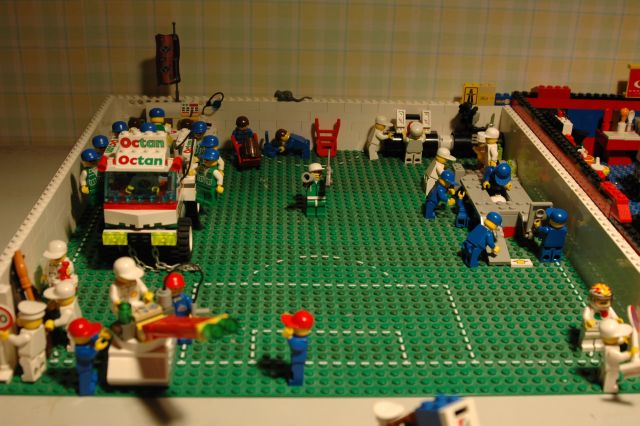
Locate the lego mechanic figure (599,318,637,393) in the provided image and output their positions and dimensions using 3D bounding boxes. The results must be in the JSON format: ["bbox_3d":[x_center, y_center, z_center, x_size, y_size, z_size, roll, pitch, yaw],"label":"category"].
[{"bbox_3d":[0.164,0.076,0.450,0.020,0.043,0.022,-1,25,-6],"label":"lego mechanic figure"}]

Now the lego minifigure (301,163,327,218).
[{"bbox_3d":[-0.004,-0.017,0.641,0.023,0.043,0.016,-1,25,-7],"label":"lego minifigure"}]

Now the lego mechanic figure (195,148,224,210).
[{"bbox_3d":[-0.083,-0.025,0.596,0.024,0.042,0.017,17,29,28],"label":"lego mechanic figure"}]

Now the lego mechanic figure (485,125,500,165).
[{"bbox_3d":[0.151,-0.057,0.737,0.017,0.042,0.023,5,25,6],"label":"lego mechanic figure"}]

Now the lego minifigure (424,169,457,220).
[{"bbox_3d":[0.098,-0.016,0.656,0.027,0.036,0.021,1,24,-3],"label":"lego minifigure"}]

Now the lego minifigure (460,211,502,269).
[{"bbox_3d":[0.115,0.019,0.580,0.029,0.037,0.021,-9,28,-23],"label":"lego minifigure"}]

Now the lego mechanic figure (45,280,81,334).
[{"bbox_3d":[-0.145,0.058,0.465,0.021,0.043,0.022,1,24,-3],"label":"lego mechanic figure"}]

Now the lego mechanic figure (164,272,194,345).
[{"bbox_3d":[-0.085,0.057,0.472,0.024,0.042,0.017,13,27,21],"label":"lego mechanic figure"}]

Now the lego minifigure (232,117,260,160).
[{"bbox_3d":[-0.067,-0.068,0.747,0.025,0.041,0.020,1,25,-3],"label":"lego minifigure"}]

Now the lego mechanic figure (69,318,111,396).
[{"bbox_3d":[-0.120,0.075,0.429,0.018,0.042,0.022,-2,25,-10],"label":"lego mechanic figure"}]

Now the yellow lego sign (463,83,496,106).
[{"bbox_3d":[0.150,-0.113,0.772,0.032,0.021,0.008,1,25,-3],"label":"yellow lego sign"}]

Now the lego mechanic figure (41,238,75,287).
[{"bbox_3d":[-0.163,0.037,0.508,0.024,0.042,0.017,13,27,22],"label":"lego mechanic figure"}]

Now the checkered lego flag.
[{"bbox_3d":[-0.137,-0.136,0.737,0.021,0.071,0.007,1,25,-3],"label":"checkered lego flag"}]

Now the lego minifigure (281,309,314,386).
[{"bbox_3d":[-0.015,0.073,0.443,0.018,0.042,0.022,5,25,6],"label":"lego minifigure"}]

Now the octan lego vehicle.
[{"bbox_3d":[-0.122,-0.025,0.591,0.062,0.091,0.128,1,25,-3],"label":"octan lego vehicle"}]

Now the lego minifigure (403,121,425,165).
[{"bbox_3d":[0.087,-0.067,0.761,0.022,0.042,0.018,1,24,-1],"label":"lego minifigure"}]

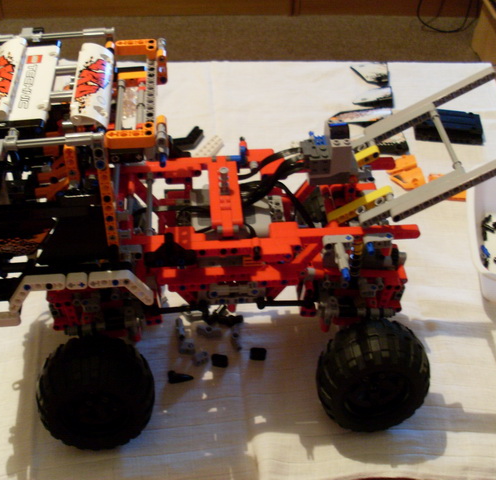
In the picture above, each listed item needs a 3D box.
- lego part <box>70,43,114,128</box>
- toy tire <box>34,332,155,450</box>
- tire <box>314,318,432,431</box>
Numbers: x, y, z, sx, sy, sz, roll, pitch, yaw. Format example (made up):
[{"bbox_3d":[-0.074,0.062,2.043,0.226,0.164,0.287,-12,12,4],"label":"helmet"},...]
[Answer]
[{"bbox_3d":[-0.108,-0.109,0.493,0.025,0.016,0.091,-3,42,-5],"label":"lego part"},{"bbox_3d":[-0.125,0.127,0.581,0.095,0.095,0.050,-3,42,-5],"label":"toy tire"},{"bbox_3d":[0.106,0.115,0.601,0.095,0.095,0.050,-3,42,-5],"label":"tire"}]

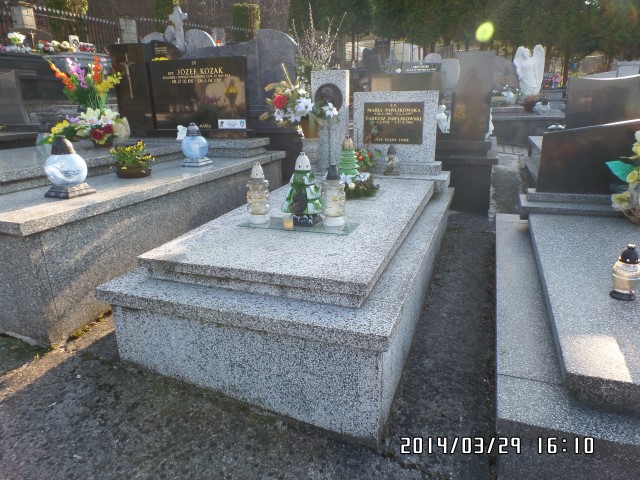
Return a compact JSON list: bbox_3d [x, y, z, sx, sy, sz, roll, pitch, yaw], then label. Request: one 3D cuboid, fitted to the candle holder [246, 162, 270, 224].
[{"bbox_3d":[-0.312,-0.231,2.073,0.112,0.288,0.112,-2,19,1],"label":"candle holder"}]

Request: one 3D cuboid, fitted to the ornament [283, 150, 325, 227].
[{"bbox_3d":[-0.075,-0.226,1.855,0.170,0.303,0.155,5,20,21],"label":"ornament"}]

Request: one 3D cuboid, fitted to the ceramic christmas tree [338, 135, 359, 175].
[{"bbox_3d":[0.170,-0.474,2.576,0.129,0.292,0.129,-2,18,1],"label":"ceramic christmas tree"}]

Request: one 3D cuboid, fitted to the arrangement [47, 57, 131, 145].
[{"bbox_3d":[-1.788,-1.075,3.278,0.494,0.644,0.391,5,20,21],"label":"arrangement"}]

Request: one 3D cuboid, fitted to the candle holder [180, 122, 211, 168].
[{"bbox_3d":[-0.733,-0.565,2.490,0.152,0.241,0.152,5,20,21],"label":"candle holder"}]

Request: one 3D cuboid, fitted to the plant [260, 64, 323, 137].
[{"bbox_3d":[-0.202,-0.900,2.786,0.370,0.445,0.310,5,20,21],"label":"plant"}]

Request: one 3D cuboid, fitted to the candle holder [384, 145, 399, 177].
[{"bbox_3d":[0.496,-0.555,2.964,0.091,0.210,0.091,5,20,21],"label":"candle holder"}]

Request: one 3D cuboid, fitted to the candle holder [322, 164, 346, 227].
[{"bbox_3d":[0.068,-0.209,1.982,0.105,0.276,0.105,-2,19,1],"label":"candle holder"}]

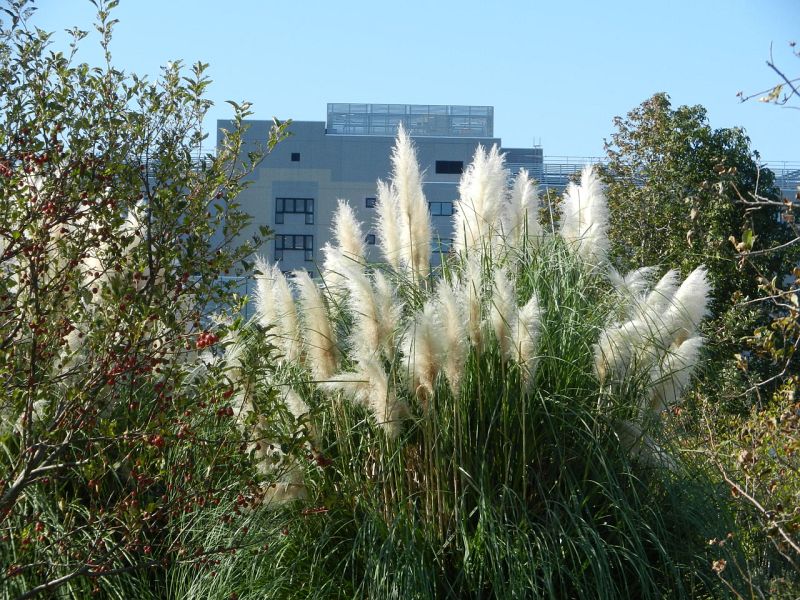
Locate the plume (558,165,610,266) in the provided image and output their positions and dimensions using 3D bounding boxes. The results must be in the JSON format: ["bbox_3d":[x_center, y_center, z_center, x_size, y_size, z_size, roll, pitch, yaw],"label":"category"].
[{"bbox_3d":[0.866,-0.397,11.500,0.239,0.479,0.197,0,0,0],"label":"plume"}]

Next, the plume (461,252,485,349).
[{"bbox_3d":[0.329,0.002,11.100,0.104,0.435,0.109,-2,0,0],"label":"plume"}]

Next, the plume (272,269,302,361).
[{"bbox_3d":[-0.514,0.066,11.200,0.101,0.443,0.110,-10,0,0],"label":"plume"}]

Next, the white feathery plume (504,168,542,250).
[{"bbox_3d":[0.585,-0.414,11.600,0.175,0.417,0.161,0,0,0],"label":"white feathery plume"}]

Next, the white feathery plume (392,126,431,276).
[{"bbox_3d":[0.049,-0.458,11.400,0.158,0.712,0.158,-4,0,0],"label":"white feathery plume"}]

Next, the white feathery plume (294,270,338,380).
[{"bbox_3d":[-0.378,0.116,11.100,0.127,0.507,0.127,-13,0,0],"label":"white feathery plume"}]

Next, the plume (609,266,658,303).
[{"bbox_3d":[1.087,-0.067,11.400,0.233,0.186,0.158,0,0,0],"label":"plume"}]

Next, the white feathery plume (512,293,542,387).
[{"bbox_3d":[0.567,0.176,10.900,0.120,0.418,0.125,4,0,0],"label":"white feathery plume"}]

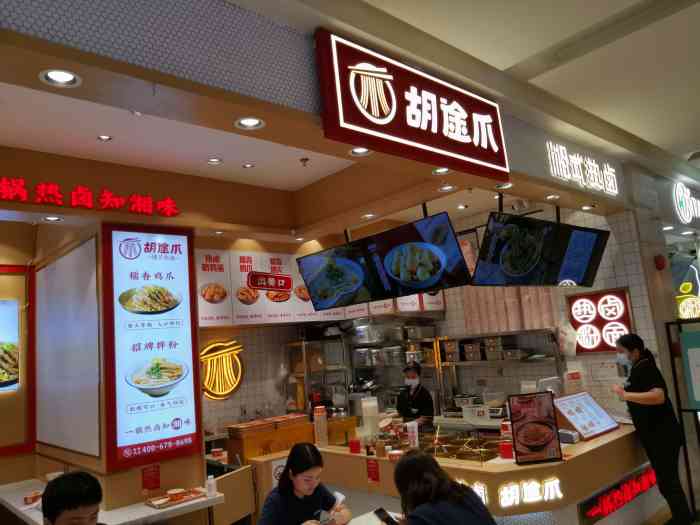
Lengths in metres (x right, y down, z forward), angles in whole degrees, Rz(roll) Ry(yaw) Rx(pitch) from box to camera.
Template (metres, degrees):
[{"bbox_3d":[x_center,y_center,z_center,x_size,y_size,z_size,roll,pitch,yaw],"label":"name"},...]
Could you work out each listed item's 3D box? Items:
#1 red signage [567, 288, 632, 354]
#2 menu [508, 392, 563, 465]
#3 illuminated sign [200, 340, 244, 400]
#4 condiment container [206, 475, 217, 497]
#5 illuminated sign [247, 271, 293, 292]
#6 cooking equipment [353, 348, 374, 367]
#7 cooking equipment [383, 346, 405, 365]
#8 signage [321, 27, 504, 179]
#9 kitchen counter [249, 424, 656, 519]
[{"bbox_3d":[2.454,0.591,5.313,0.080,0.590,0.580,3,-11,-43],"label":"red signage"},{"bbox_3d":[1.265,1.137,3.771,0.320,0.470,0.025,-4,-16,-7],"label":"menu"},{"bbox_3d":[-1.658,1.374,7.043,0.660,0.720,0.060,3,-11,-43],"label":"illuminated sign"},{"bbox_3d":[-0.933,1.487,3.654,0.058,0.143,0.058,3,-11,-43],"label":"condiment container"},{"bbox_3d":[-0.729,0.174,5.010,0.460,0.150,0.060,3,-11,-43],"label":"illuminated sign"},{"bbox_3d":[0.184,1.294,7.439,0.280,0.240,0.280,3,-11,-43],"label":"cooking equipment"},{"bbox_3d":[0.561,1.199,7.040,0.270,0.235,0.270,3,-11,-43],"label":"cooking equipment"},{"bbox_3d":[0.413,-0.799,3.003,1.440,0.460,0.120,3,-11,-43],"label":"signage"},{"bbox_3d":[0.843,1.942,4.792,2.800,0.770,2.640,3,-11,-43],"label":"kitchen counter"}]

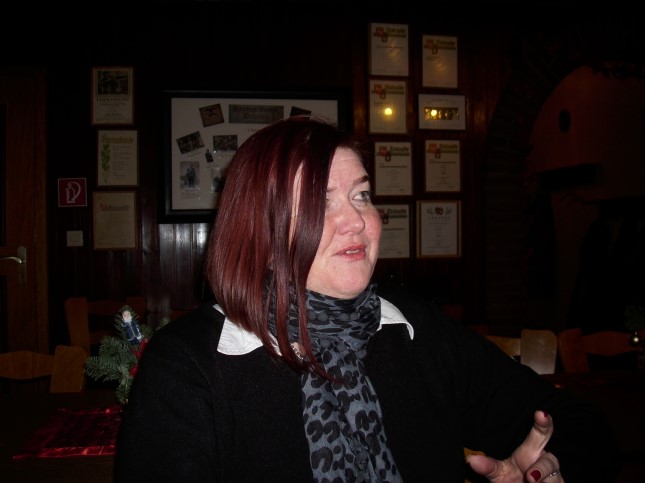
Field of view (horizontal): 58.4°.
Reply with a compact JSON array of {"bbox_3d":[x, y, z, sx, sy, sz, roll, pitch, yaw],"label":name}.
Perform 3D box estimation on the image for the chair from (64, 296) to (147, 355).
[{"bbox_3d":[-1.055,0.695,2.640,0.430,0.870,0.480,-1,0,-7],"label":"chair"}]

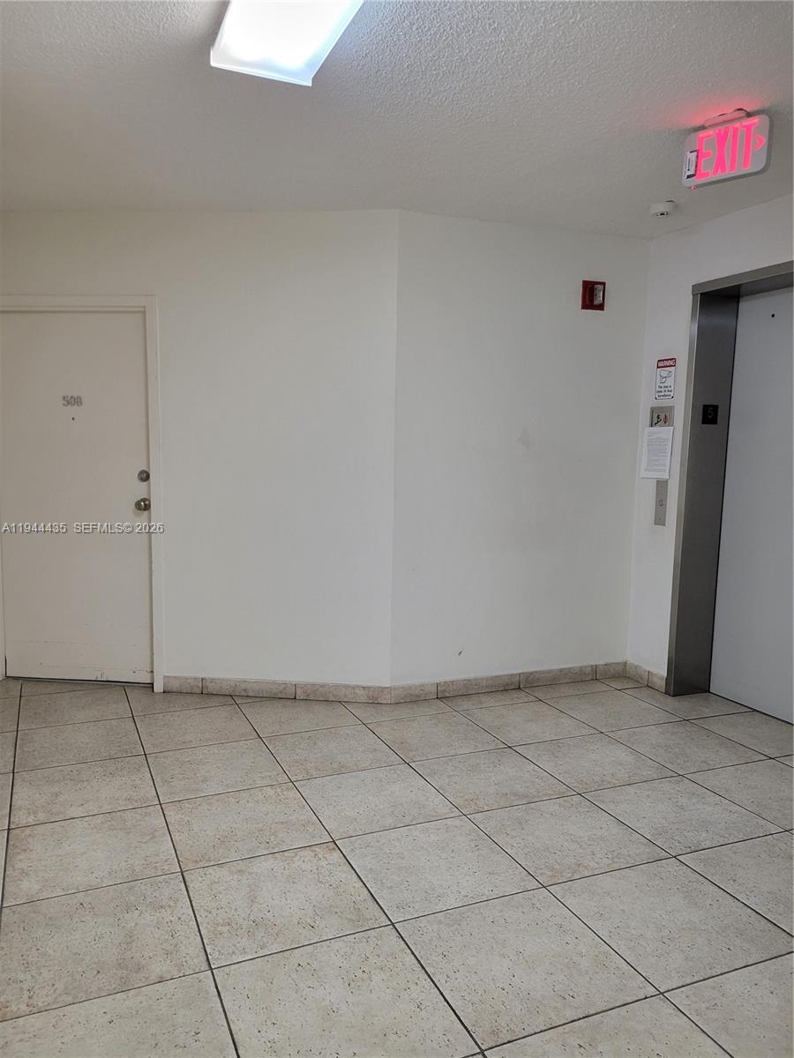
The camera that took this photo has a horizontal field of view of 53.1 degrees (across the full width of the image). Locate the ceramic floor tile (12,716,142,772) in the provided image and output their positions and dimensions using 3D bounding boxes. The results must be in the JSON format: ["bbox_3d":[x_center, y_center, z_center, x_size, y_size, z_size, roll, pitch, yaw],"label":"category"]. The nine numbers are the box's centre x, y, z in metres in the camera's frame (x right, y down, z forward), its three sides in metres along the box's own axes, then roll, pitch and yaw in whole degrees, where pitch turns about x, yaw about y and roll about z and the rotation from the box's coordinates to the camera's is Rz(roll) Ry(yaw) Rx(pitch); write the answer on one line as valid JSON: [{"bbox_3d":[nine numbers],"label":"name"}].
[{"bbox_3d":[-1.418,0.954,3.546,0.504,0.010,0.504,-2,7,-24],"label":"ceramic floor tile"}]

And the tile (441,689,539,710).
[{"bbox_3d":[0.484,0.902,4.181,0.495,0.010,0.215,-2,7,-24],"label":"tile"}]

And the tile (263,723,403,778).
[{"bbox_3d":[-0.284,0.976,3.478,0.502,0.010,0.502,-2,7,-24],"label":"tile"}]

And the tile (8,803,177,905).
[{"bbox_3d":[-1.007,1.057,2.614,0.502,0.010,0.502,-2,7,-24],"label":"tile"}]

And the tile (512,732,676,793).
[{"bbox_3d":[0.832,0.994,3.390,0.495,0.010,0.495,-2,7,-24],"label":"tile"}]

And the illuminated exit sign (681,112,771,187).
[{"bbox_3d":[1.146,-1.311,2.749,0.050,0.202,0.290,-5,9,-44],"label":"illuminated exit sign"}]

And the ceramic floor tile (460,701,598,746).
[{"bbox_3d":[0.625,0.940,3.852,0.495,0.010,0.495,-2,7,-24],"label":"ceramic floor tile"}]

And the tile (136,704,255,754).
[{"bbox_3d":[-0.949,0.937,3.736,0.502,0.010,0.502,-2,7,-24],"label":"tile"}]

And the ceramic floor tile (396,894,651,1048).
[{"bbox_3d":[0.320,1.126,2.082,0.495,0.010,0.495,-2,7,-24],"label":"ceramic floor tile"}]

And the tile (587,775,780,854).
[{"bbox_3d":[1.040,1.047,2.928,0.495,0.010,0.495,-2,7,-24],"label":"tile"}]

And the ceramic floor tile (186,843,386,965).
[{"bbox_3d":[-0.342,1.096,2.357,0.502,0.010,0.502,-2,7,-24],"label":"ceramic floor tile"}]

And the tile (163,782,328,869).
[{"bbox_3d":[-0.546,1.048,2.828,0.504,0.010,0.504,-2,7,-24],"label":"tile"}]

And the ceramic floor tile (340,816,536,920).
[{"bbox_3d":[0.122,1.088,2.571,0.504,0.010,0.504,-2,7,-24],"label":"ceramic floor tile"}]

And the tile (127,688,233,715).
[{"bbox_3d":[-1.151,0.883,4.195,0.502,0.010,0.502,-2,7,-24],"label":"tile"}]

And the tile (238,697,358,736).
[{"bbox_3d":[-0.490,0.927,3.954,0.504,0.010,0.504,-2,7,-24],"label":"tile"}]

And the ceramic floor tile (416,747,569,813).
[{"bbox_3d":[0.382,1.021,3.236,0.504,0.010,0.504,-2,7,-24],"label":"ceramic floor tile"}]

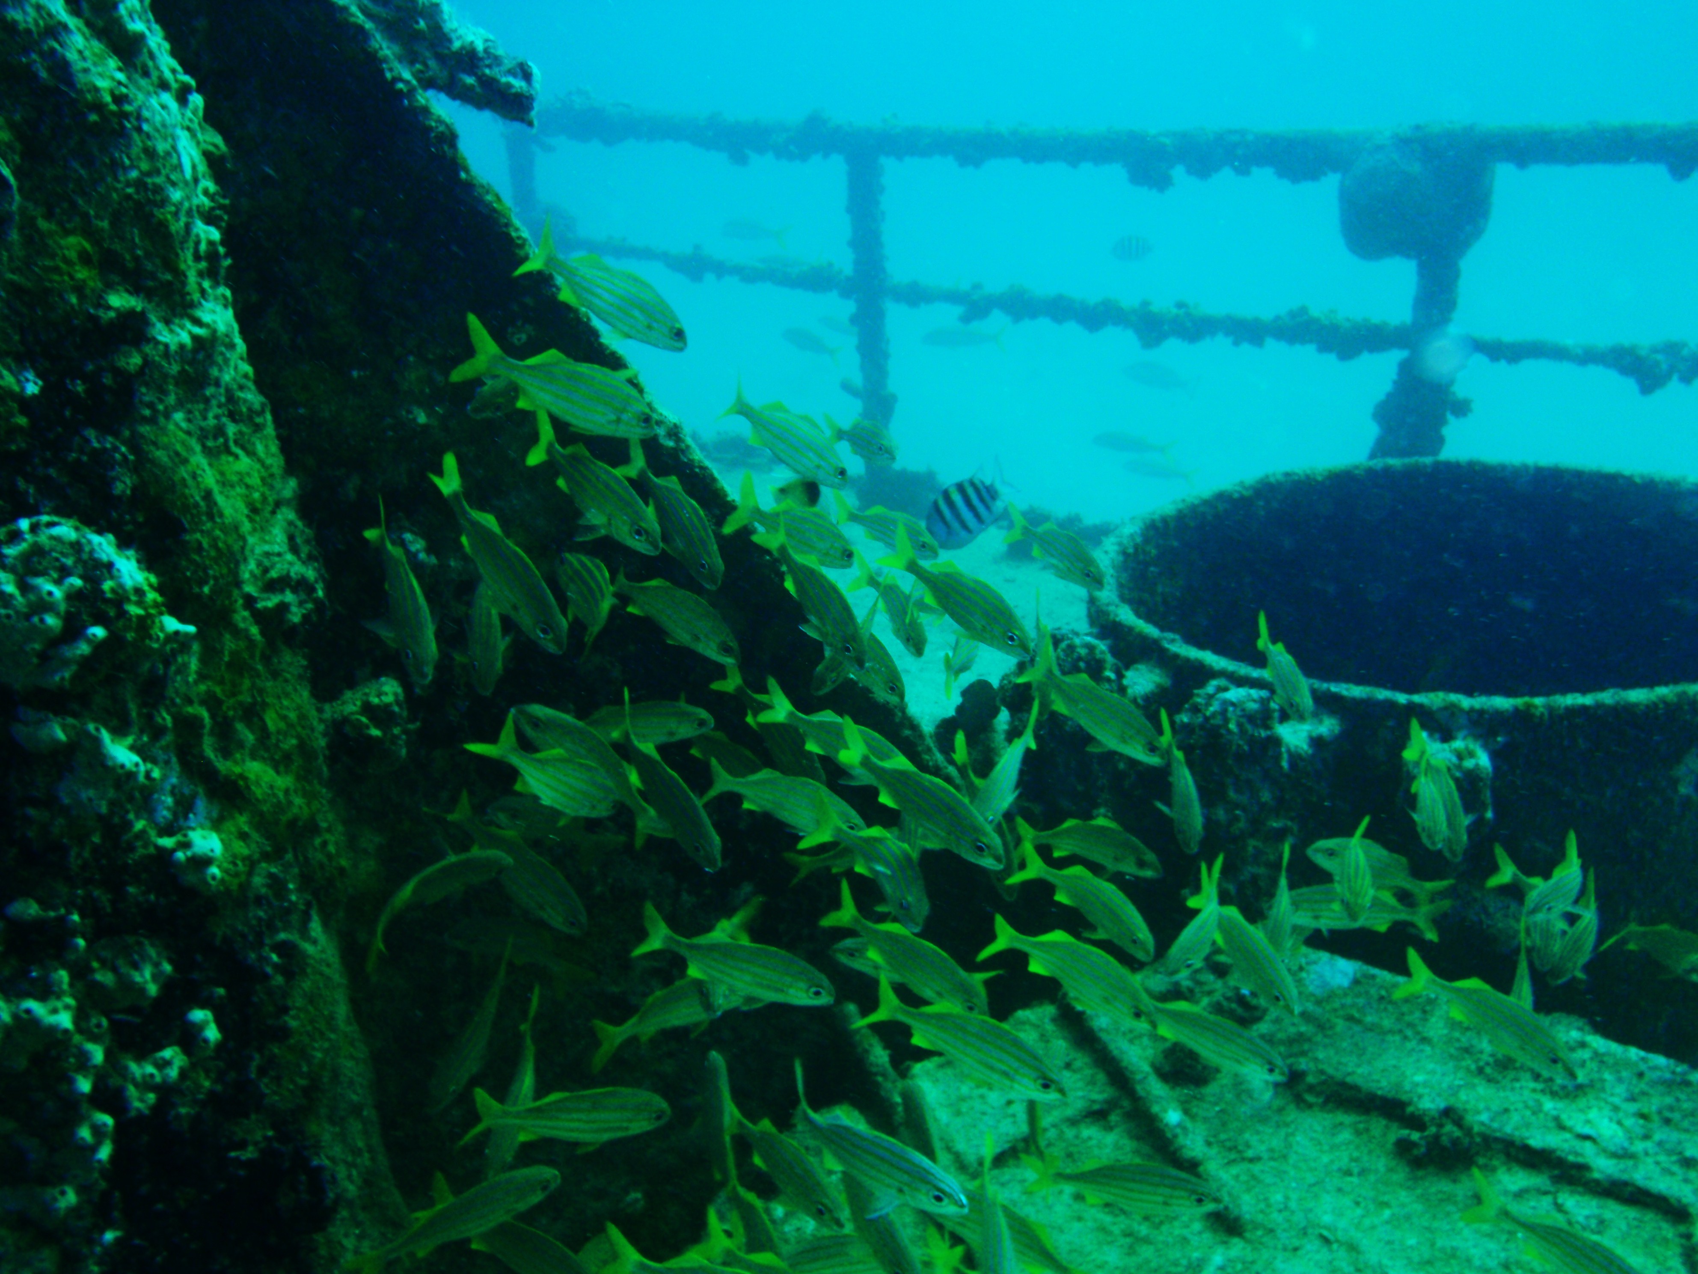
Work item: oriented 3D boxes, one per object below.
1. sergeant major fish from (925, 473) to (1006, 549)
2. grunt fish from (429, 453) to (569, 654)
[{"bbox_3d":[0.157,-0.171,1.800,0.150,0.085,0.032,-33,16,7],"label":"sergeant major fish"},{"bbox_3d":[-0.284,-0.069,1.120,0.064,0.195,0.033,-40,-19,32],"label":"grunt fish"}]

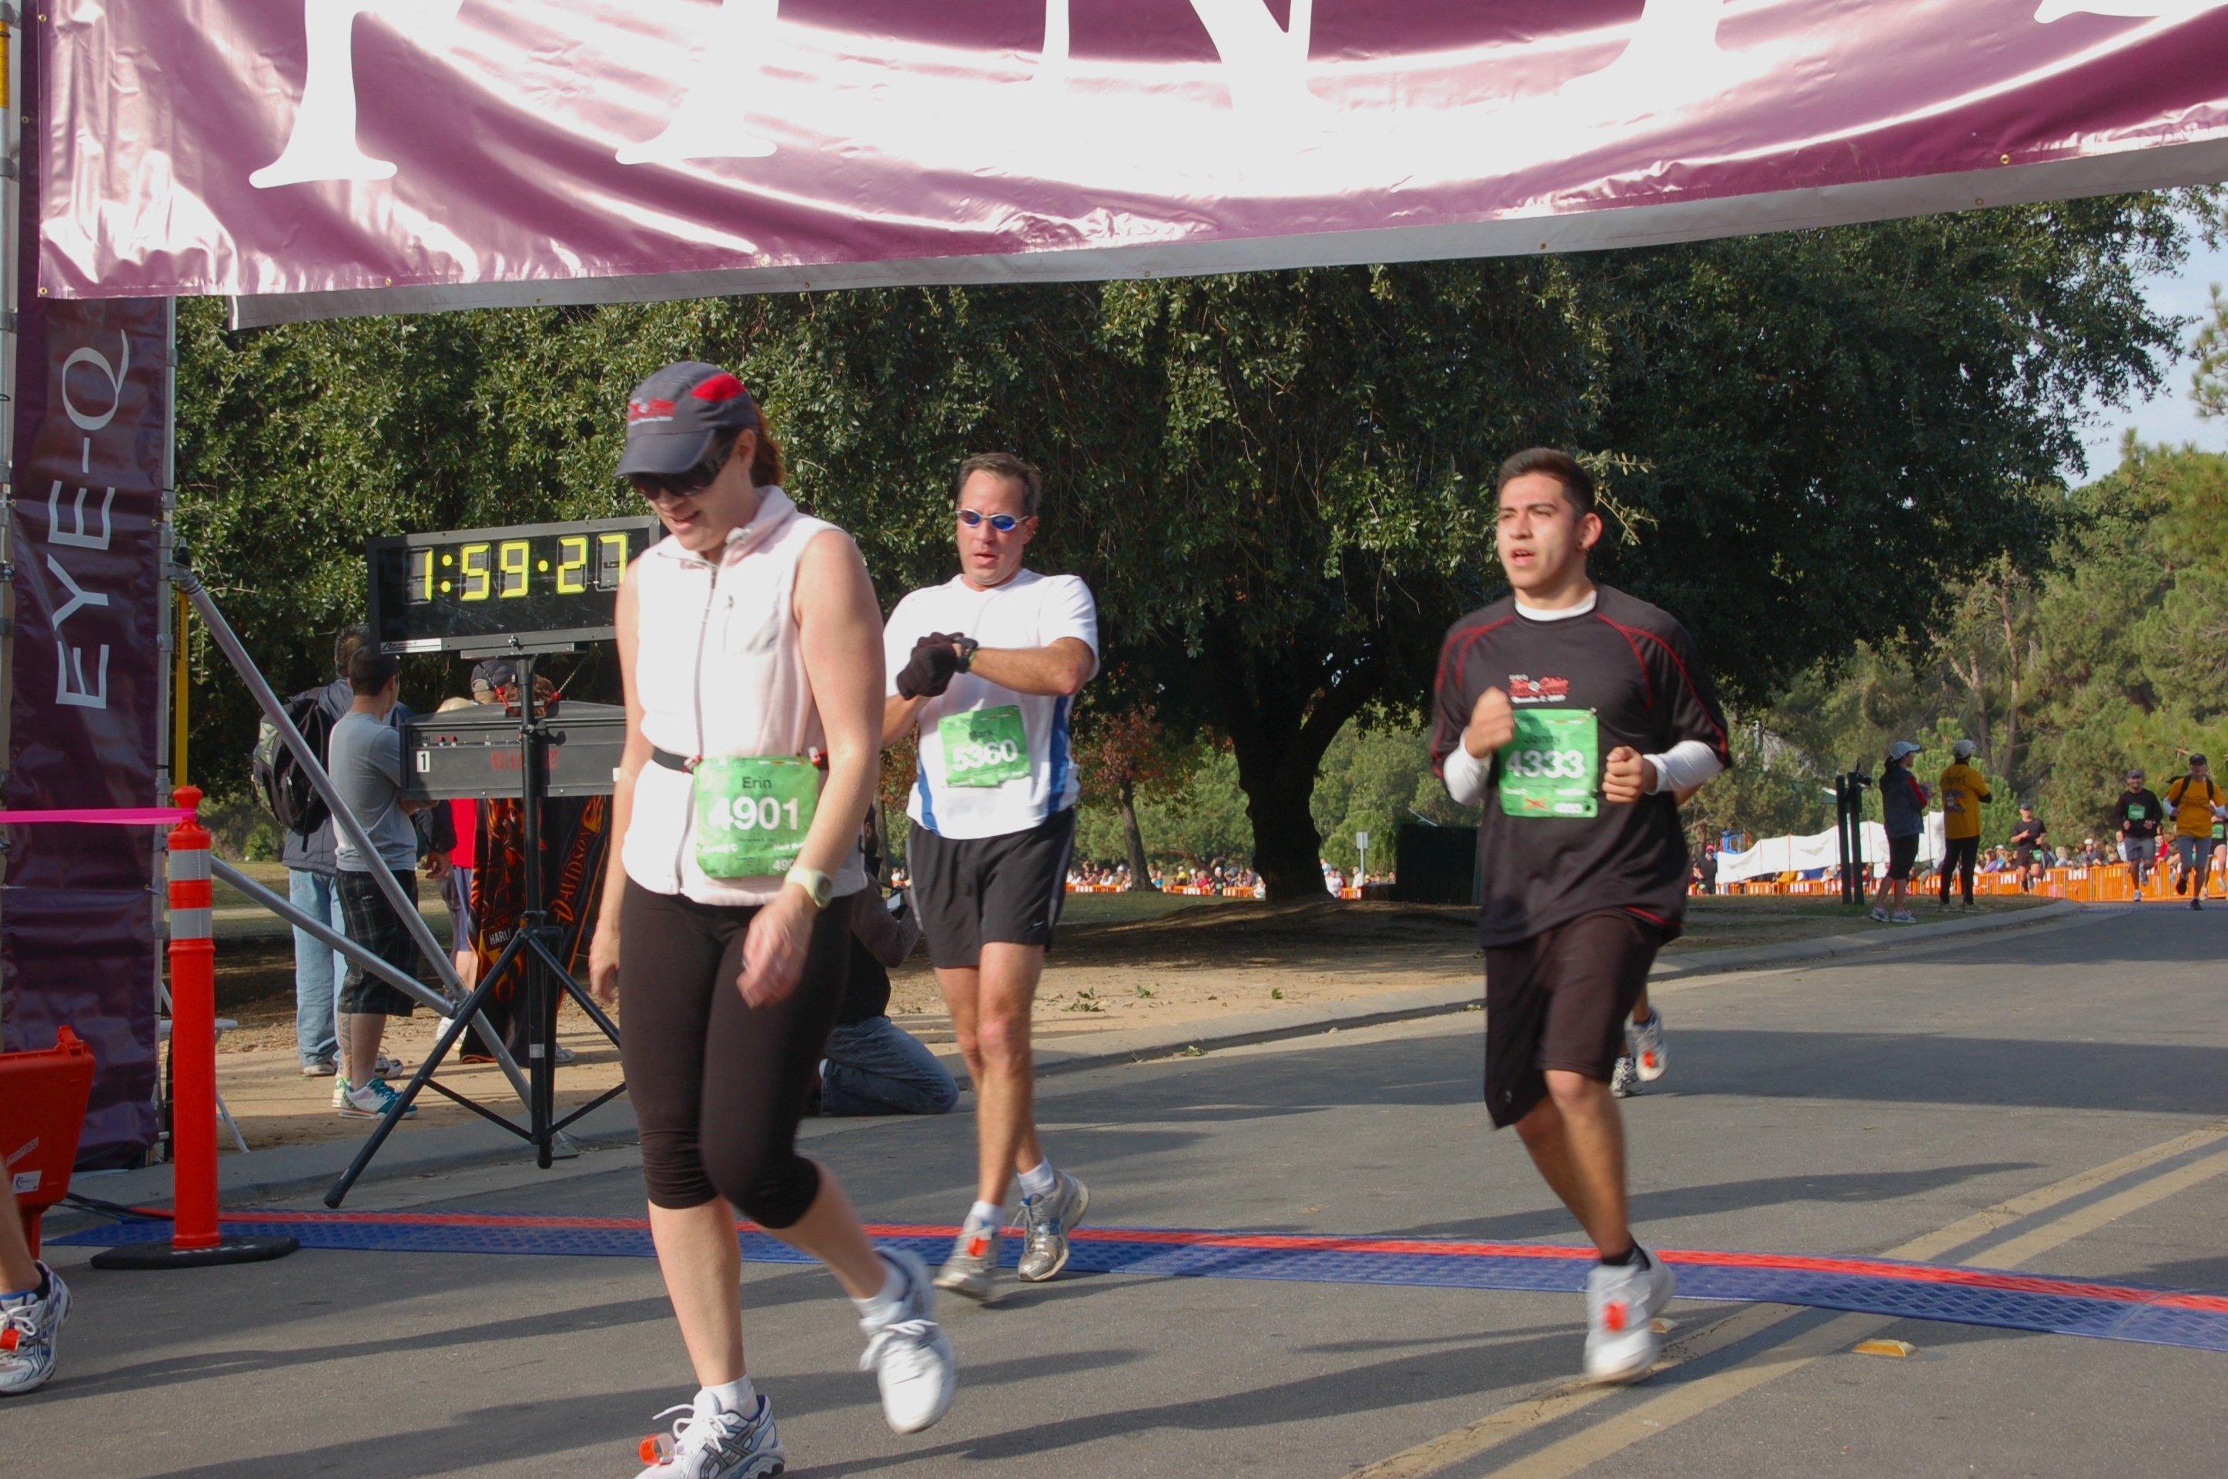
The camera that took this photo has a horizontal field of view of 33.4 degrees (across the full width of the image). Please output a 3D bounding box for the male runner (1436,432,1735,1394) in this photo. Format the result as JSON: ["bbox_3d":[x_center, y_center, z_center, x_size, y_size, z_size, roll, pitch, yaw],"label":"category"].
[{"bbox_3d":[0.857,0.314,6.800,0.540,1.710,0.720,-1,-1,27],"label":"male runner"}]

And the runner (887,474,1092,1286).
[{"bbox_3d":[-0.271,0.285,7.850,0.500,1.770,0.600,0,-1,21],"label":"runner"}]

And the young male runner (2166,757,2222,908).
[{"bbox_3d":[11.960,1.030,41.000,0.650,1.730,0.620,0,-1,16],"label":"young male runner"}]

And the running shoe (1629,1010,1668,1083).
[{"bbox_3d":[1.891,1.085,13.100,0.105,0.115,0.280,0,41,13],"label":"running shoe"}]

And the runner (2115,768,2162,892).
[{"bbox_3d":[12.844,1.211,46.500,0.600,1.690,0.600,0,-1,16],"label":"runner"}]

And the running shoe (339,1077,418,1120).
[{"bbox_3d":[-2.538,1.241,12.800,0.288,0.125,0.108,-1,-1,23],"label":"running shoe"}]

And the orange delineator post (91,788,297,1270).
[{"bbox_3d":[-2.146,0.668,8.650,0.460,1.080,0.430,-1,-1,0],"label":"orange delineator post"}]

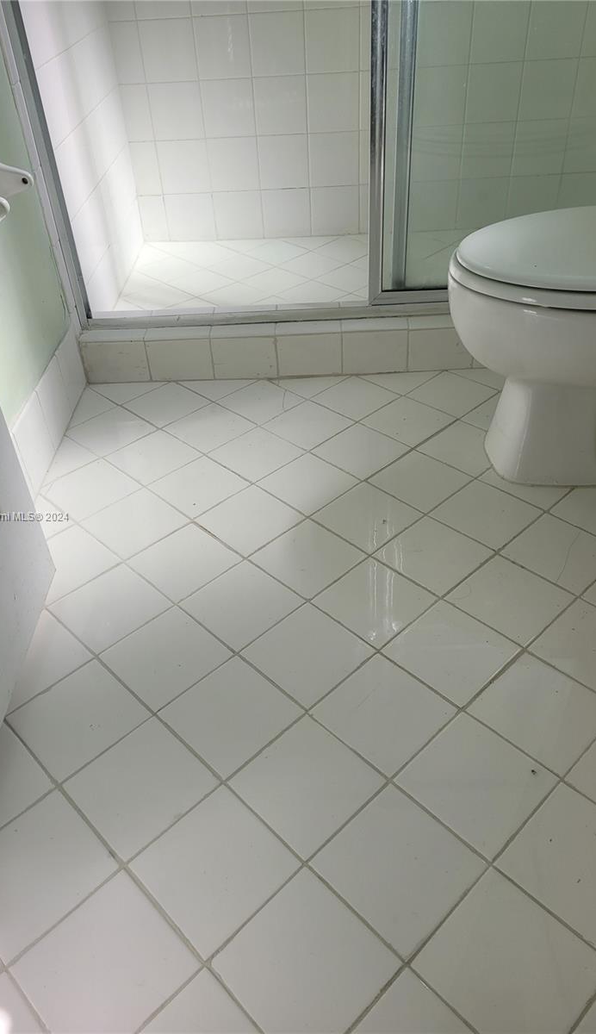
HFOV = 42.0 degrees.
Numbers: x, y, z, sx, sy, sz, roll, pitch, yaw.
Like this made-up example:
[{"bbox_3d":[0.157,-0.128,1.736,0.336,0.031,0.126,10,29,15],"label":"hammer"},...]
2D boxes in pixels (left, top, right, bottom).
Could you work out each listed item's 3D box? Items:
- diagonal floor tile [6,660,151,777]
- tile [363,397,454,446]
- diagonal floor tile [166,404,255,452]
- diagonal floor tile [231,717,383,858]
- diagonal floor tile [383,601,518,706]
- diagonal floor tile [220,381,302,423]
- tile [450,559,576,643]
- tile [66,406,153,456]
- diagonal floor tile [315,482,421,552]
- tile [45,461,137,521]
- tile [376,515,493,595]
[{"bbox_3d":[-0.312,0.286,1.101,0.151,0.009,0.151,-33,47,-32],"label":"diagonal floor tile"},{"bbox_3d":[0.239,-0.203,1.674,0.148,0.009,0.148,-33,47,-32],"label":"tile"},{"bbox_3d":[-0.192,-0.192,1.690,0.148,0.009,0.148,-33,47,-32],"label":"diagonal floor tile"},{"bbox_3d":[0.011,0.349,1.015,0.151,0.008,0.151,-33,47,-32],"label":"diagonal floor tile"},{"bbox_3d":[0.233,0.206,1.177,0.151,0.008,0.151,-33,47,-32],"label":"diagonal floor tile"},{"bbox_3d":[-0.083,-0.262,1.770,0.151,0.009,0.151,-33,47,-32],"label":"diagonal floor tile"},{"bbox_3d":[0.345,0.136,1.258,0.151,0.009,0.151,-33,47,-32],"label":"tile"},{"bbox_3d":[-0.407,-0.185,1.697,0.148,0.009,0.148,-33,47,-32],"label":"tile"},{"bbox_3d":[0.128,0.003,1.423,0.151,0.009,0.151,-33,47,-32],"label":"diagonal floor tile"},{"bbox_3d":[-0.418,-0.054,1.543,0.151,0.008,0.151,-33,47,-32],"label":"tile"},{"bbox_3d":[0.234,0.068,1.337,0.148,0.009,0.148,-33,47,-32],"label":"tile"}]

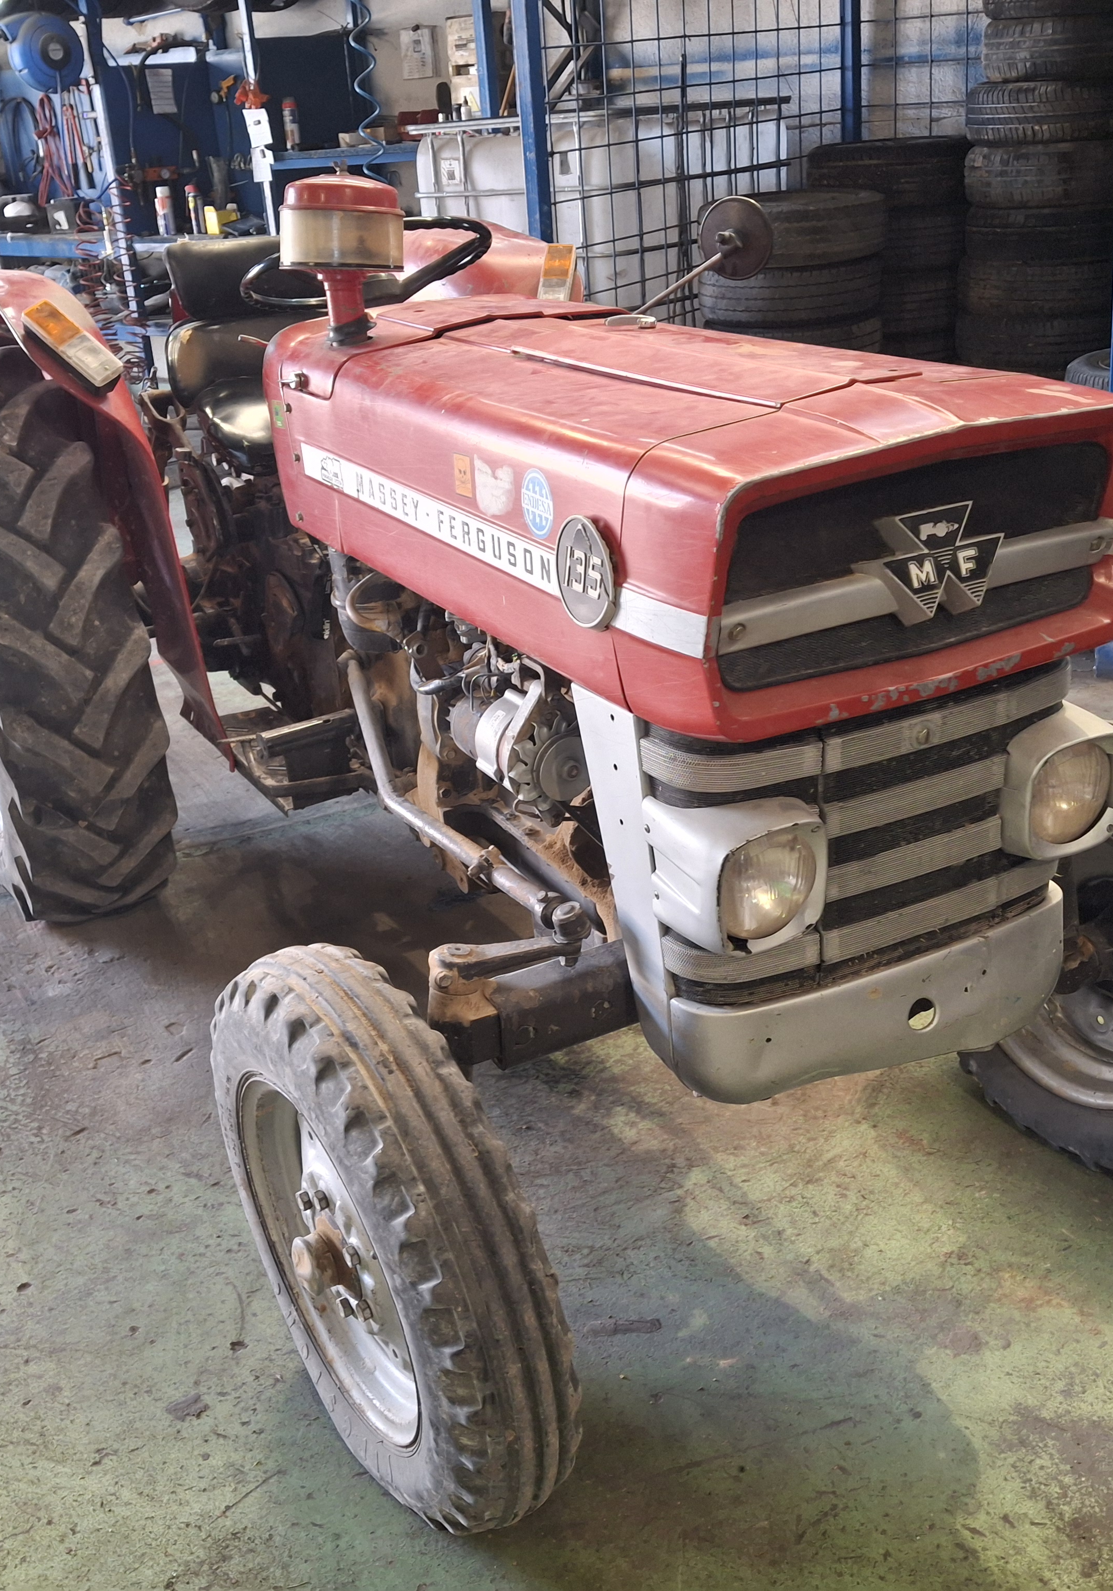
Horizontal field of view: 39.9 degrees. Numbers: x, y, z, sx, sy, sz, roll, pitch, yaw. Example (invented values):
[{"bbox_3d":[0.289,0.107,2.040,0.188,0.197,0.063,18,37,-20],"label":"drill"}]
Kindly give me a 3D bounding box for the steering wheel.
[{"bbox_3d":[-0.319,-0.895,2.632,0.435,0.070,0.435,-14,3,1],"label":"steering wheel"}]

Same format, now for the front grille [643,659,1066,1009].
[{"bbox_3d":[0.363,0.023,1.714,0.500,0.325,0.148,-16,28,-24],"label":"front grille"}]

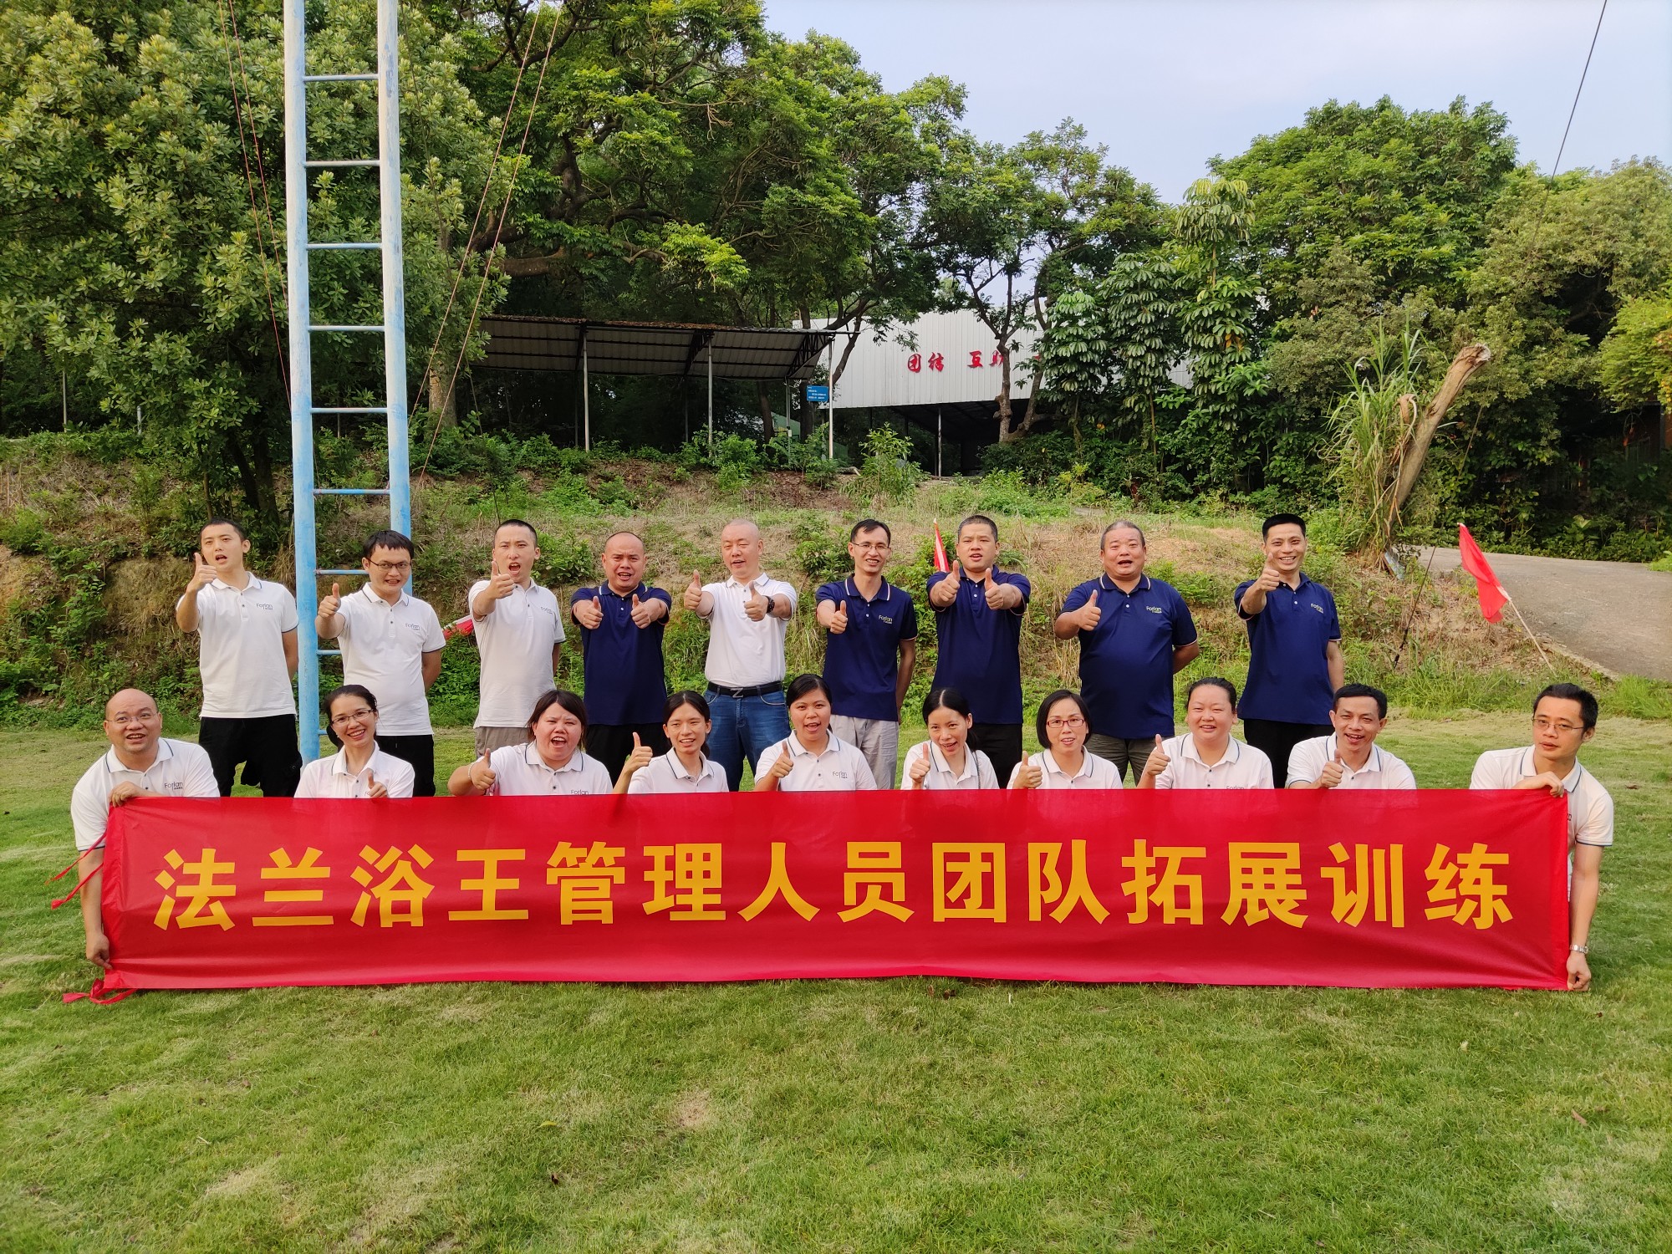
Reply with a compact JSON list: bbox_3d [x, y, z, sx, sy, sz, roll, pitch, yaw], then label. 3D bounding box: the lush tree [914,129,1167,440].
[{"bbox_3d":[4.994,-8.377,29.500,5.800,7.900,5.200,0,3,0],"label":"lush tree"}]

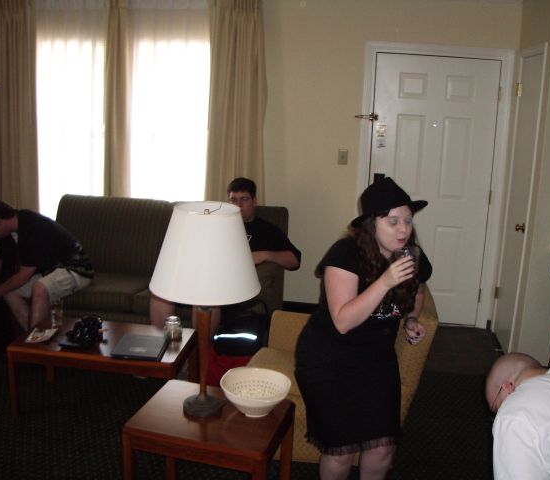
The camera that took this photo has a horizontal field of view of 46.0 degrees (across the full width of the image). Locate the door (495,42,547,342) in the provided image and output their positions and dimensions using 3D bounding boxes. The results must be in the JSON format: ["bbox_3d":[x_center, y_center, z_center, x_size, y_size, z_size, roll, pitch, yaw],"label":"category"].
[{"bbox_3d":[1.654,-0.214,4.384,0.050,2.030,0.620,4,12,6],"label":"door"}]

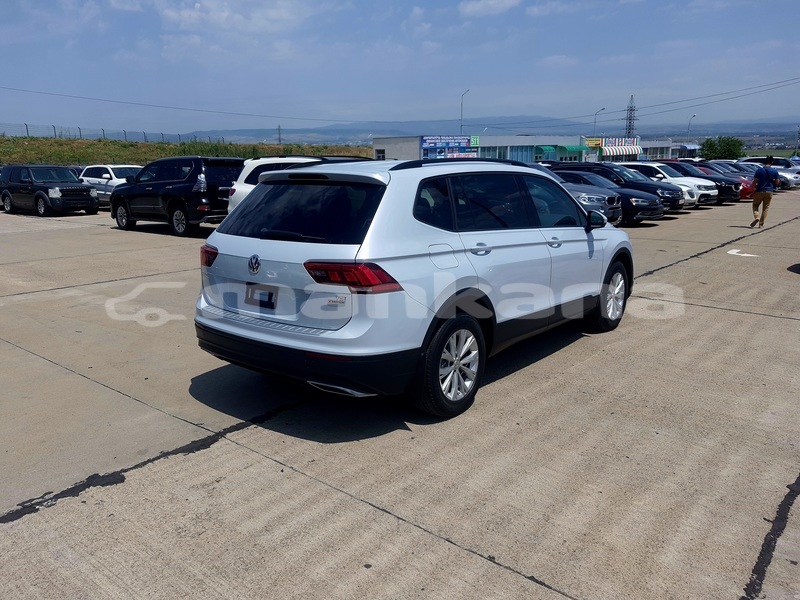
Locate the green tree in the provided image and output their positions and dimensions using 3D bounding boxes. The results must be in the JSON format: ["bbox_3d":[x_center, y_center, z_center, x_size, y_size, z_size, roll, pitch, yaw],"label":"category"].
[{"bbox_3d":[25.495,-11.085,47.774,3.500,4.000,3.500,6,14,27],"label":"green tree"}]

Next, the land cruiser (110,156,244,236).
[{"bbox_3d":[-5.814,-2.764,15.907,4.850,1.880,1.885,10,16,38],"label":"land cruiser"}]

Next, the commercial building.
[{"bbox_3d":[9.224,-10.396,45.647,22.500,3.800,7.000,-2,13,-8],"label":"commercial building"}]

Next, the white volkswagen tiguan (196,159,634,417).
[{"bbox_3d":[0.539,-0.397,5.324,1.900,1.680,4.680,10,16,39],"label":"white volkswagen tiguan"}]

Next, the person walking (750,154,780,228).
[{"bbox_3d":[9.341,-2.730,15.279,0.580,1.804,0.550,9,16,37],"label":"person walking"}]

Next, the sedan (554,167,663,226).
[{"bbox_3d":[5.129,-2.953,17.399,4.650,1.453,1.778,10,16,38],"label":"sedan"}]

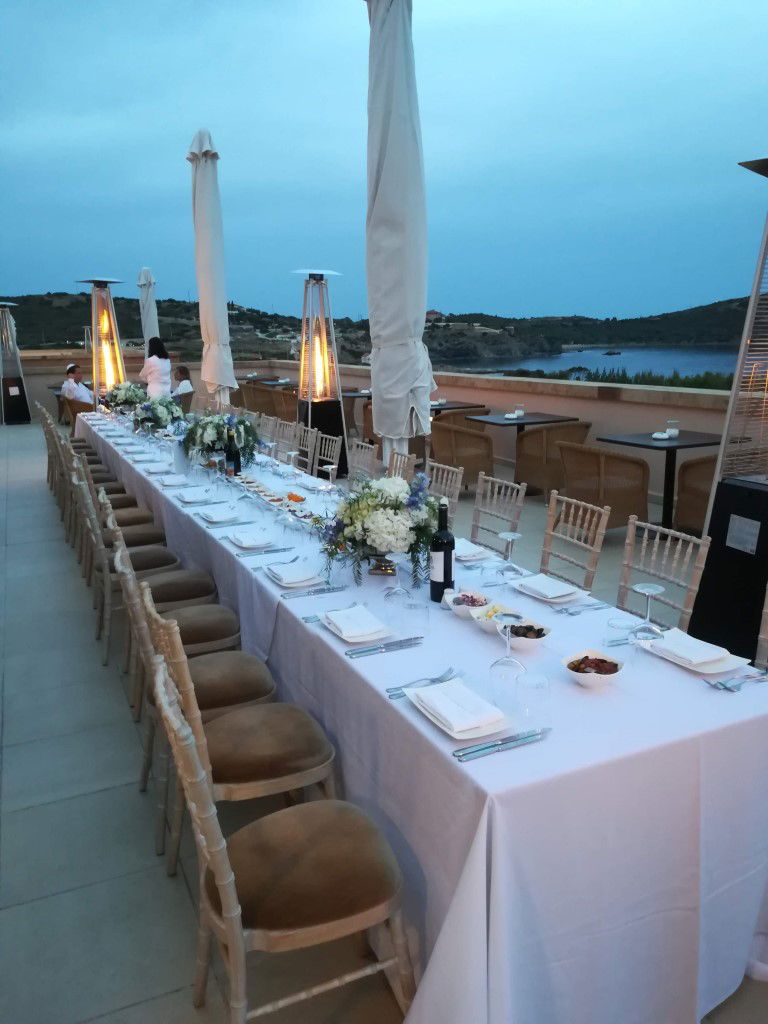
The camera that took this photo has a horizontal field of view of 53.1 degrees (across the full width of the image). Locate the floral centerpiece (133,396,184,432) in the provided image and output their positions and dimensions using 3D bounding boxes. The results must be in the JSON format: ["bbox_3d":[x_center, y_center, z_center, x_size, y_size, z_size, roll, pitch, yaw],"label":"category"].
[{"bbox_3d":[-2.002,-0.868,6.859,0.420,0.315,0.400,-6,14,-26],"label":"floral centerpiece"}]

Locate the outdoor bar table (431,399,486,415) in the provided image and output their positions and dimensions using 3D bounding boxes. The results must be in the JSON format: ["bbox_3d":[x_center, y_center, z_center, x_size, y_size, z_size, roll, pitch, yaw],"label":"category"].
[{"bbox_3d":[0.682,-0.983,9.889,0.980,0.760,0.820,-6,14,-25],"label":"outdoor bar table"}]

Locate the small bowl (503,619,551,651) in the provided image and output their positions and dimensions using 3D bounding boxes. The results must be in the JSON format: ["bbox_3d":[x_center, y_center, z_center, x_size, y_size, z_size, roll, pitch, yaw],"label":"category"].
[{"bbox_3d":[0.381,0.333,2.056,0.125,0.062,0.125,-5,14,-26],"label":"small bowl"}]

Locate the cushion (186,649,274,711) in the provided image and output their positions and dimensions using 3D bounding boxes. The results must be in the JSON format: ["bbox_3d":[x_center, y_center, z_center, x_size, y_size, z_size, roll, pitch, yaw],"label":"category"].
[{"bbox_3d":[-0.572,0.559,2.569,0.370,0.055,0.370,-5,14,-26],"label":"cushion"}]

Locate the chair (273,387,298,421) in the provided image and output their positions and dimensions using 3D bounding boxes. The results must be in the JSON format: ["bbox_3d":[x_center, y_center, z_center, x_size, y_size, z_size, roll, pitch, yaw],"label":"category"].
[{"bbox_3d":[-1.620,-1.710,13.103,0.680,0.800,0.650,-6,14,-25],"label":"chair"}]

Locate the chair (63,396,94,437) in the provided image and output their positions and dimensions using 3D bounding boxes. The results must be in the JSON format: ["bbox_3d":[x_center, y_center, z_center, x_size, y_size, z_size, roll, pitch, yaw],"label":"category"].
[{"bbox_3d":[-4.187,-1.225,10.979,0.600,0.740,0.600,-6,14,-26],"label":"chair"}]

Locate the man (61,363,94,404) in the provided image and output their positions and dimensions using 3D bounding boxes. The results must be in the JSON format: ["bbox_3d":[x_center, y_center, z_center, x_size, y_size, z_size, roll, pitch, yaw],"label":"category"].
[{"bbox_3d":[-4.432,-1.573,11.549,0.720,1.270,0.550,-6,14,-25],"label":"man"}]

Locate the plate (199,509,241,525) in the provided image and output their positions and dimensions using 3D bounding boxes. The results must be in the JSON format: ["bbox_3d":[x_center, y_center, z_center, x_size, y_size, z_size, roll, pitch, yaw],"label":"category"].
[{"bbox_3d":[-0.750,0.024,3.524,0.150,0.023,0.240,-5,14,-26],"label":"plate"}]

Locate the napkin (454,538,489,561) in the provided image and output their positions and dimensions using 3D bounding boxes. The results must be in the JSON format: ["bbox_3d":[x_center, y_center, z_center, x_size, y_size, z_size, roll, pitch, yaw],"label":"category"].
[{"bbox_3d":[0.301,0.145,2.978,0.145,0.018,0.195,-5,14,-26],"label":"napkin"}]

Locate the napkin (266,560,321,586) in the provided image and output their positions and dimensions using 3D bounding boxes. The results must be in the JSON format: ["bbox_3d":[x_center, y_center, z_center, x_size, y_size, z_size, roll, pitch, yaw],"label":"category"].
[{"bbox_3d":[-0.302,0.208,2.605,0.128,0.022,0.192,-6,14,-26],"label":"napkin"}]

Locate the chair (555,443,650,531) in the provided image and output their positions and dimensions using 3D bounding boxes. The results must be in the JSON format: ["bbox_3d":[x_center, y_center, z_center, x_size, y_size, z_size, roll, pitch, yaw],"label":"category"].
[{"bbox_3d":[1.693,-0.176,5.994,0.570,0.780,0.570,-6,14,-25],"label":"chair"}]

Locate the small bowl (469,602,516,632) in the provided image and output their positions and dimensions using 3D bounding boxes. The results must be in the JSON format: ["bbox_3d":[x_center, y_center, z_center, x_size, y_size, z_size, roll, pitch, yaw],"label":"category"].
[{"bbox_3d":[0.306,0.305,2.136,0.107,0.056,0.113,-6,14,-26],"label":"small bowl"}]

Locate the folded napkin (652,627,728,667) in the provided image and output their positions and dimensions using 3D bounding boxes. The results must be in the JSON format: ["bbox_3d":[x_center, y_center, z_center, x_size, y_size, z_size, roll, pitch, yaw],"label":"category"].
[{"bbox_3d":[0.750,0.336,1.908,0.125,0.025,0.175,-6,14,-25],"label":"folded napkin"}]

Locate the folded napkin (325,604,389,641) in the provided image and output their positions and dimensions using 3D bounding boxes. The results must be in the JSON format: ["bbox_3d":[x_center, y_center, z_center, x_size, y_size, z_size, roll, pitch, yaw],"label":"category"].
[{"bbox_3d":[-0.089,0.308,2.154,0.122,0.022,0.185,-6,14,-26],"label":"folded napkin"}]

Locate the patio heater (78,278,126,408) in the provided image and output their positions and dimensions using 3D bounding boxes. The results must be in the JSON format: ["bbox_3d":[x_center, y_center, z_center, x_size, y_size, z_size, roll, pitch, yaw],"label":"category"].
[{"bbox_3d":[-3.501,-1.730,9.761,0.570,2.320,0.570,-6,14,-25],"label":"patio heater"}]

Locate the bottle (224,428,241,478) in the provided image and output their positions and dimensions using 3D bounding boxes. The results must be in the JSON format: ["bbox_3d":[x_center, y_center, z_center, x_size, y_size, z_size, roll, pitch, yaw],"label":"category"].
[{"bbox_3d":[-0.884,-0.344,4.516,0.077,0.296,0.077,0,13,0],"label":"bottle"}]

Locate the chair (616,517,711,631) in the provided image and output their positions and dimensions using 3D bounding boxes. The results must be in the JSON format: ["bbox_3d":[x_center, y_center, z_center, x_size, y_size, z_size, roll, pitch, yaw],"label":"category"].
[{"bbox_3d":[0.753,0.525,2.522,0.450,0.910,0.400,-6,14,-25],"label":"chair"}]

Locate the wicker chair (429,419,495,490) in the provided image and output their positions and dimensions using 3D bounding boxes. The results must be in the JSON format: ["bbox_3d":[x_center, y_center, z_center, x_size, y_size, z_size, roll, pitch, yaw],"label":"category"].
[{"bbox_3d":[0.821,-0.558,7.787,0.570,0.780,0.570,-6,14,-25],"label":"wicker chair"}]

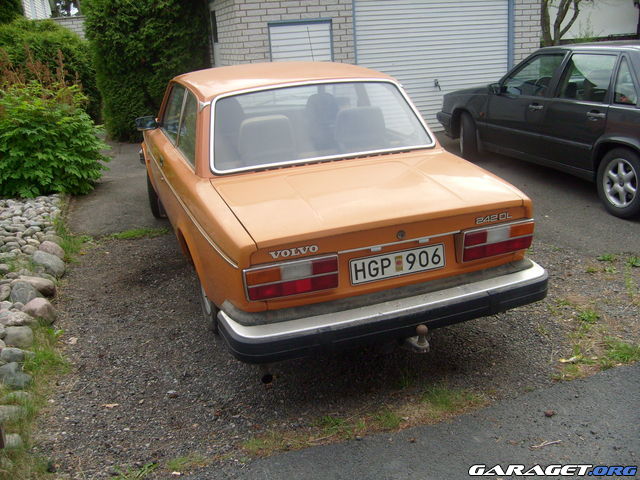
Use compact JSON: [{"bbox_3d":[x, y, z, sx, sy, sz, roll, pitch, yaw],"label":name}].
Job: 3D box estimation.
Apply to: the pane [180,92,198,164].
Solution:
[{"bbox_3d":[-0.832,-0.724,4.158,0.040,0.400,0.850,10,13,-23],"label":"pane"}]

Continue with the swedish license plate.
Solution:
[{"bbox_3d":[0.373,0.115,3.026,0.480,0.112,0.020,-9,14,-17],"label":"swedish license plate"}]

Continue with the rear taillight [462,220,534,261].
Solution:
[{"bbox_3d":[0.867,-0.003,3.177,0.415,0.150,0.080,-9,20,-17],"label":"rear taillight"}]

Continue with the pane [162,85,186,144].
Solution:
[{"bbox_3d":[-1.121,-0.973,4.928,0.040,0.400,1.000,10,13,-23],"label":"pane"}]

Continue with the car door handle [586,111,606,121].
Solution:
[{"bbox_3d":[2.395,-1.080,5.625,0.050,0.075,0.235,-8,20,-15],"label":"car door handle"}]

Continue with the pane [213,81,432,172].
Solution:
[{"bbox_3d":[0.001,-0.684,3.783,1.370,0.480,0.070,-9,-18,-17],"label":"pane"}]

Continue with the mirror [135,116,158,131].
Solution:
[{"bbox_3d":[-1.354,-0.901,5.032,0.155,0.105,0.090,-9,20,-17],"label":"mirror"}]

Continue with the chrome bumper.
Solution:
[{"bbox_3d":[0.375,0.299,3.115,1.670,0.160,0.380,-9,20,-17],"label":"chrome bumper"}]

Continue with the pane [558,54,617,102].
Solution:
[{"bbox_3d":[2.398,-1.452,5.814,0.040,0.420,0.660,8,15,-20],"label":"pane"}]

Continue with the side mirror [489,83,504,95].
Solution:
[{"bbox_3d":[1.889,-1.615,6.923,0.190,0.130,0.120,-8,20,-15],"label":"side mirror"}]

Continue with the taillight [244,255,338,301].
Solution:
[{"bbox_3d":[-0.128,0.161,2.861,0.415,0.150,0.080,-9,20,-17],"label":"taillight"}]

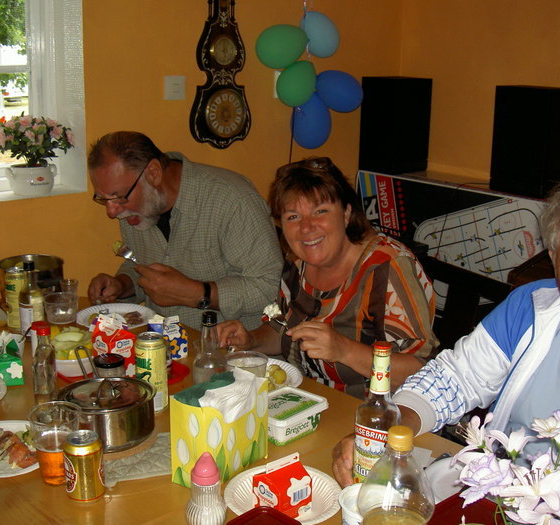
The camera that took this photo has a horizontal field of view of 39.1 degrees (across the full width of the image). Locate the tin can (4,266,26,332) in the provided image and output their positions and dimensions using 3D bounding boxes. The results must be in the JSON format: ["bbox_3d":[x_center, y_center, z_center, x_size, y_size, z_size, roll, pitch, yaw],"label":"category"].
[{"bbox_3d":[-0.737,0.102,2.229,0.066,0.168,0.066,1,15,0],"label":"tin can"}]

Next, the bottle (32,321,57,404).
[{"bbox_3d":[-0.541,0.217,1.809,0.047,0.164,0.047,-4,15,-17],"label":"bottle"}]

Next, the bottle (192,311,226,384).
[{"bbox_3d":[-0.152,0.216,1.721,0.072,0.222,0.072,-1,15,-5],"label":"bottle"}]

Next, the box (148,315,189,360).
[{"bbox_3d":[-0.286,0.192,2.032,0.073,0.102,0.070,-8,16,-31],"label":"box"}]

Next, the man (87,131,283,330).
[{"bbox_3d":[-0.254,0.269,2.325,0.560,1.290,0.720,13,19,40],"label":"man"}]

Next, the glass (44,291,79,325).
[{"bbox_3d":[-0.635,0.136,2.299,0.091,0.070,0.091,-3,15,-16],"label":"glass"}]

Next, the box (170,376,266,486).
[{"bbox_3d":[-0.108,0.307,1.452,0.077,0.165,0.177,11,17,36],"label":"box"}]

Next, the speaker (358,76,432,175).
[{"bbox_3d":[0.509,-0.601,3.482,0.222,0.396,0.212,-11,18,-39],"label":"speaker"}]

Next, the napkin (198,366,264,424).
[{"bbox_3d":[-0.103,0.244,1.453,0.085,0.085,0.145,13,19,39],"label":"napkin"}]

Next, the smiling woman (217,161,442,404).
[{"bbox_3d":[0.134,0.386,1.940,0.530,1.270,0.680,12,18,35],"label":"smiling woman"}]

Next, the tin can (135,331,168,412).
[{"bbox_3d":[-0.278,0.239,1.710,0.066,0.168,0.066,1,14,0],"label":"tin can"}]

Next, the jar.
[{"bbox_3d":[-0.379,0.261,1.766,0.069,0.095,0.069,1,14,0],"label":"jar"}]

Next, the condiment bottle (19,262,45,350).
[{"bbox_3d":[-0.677,0.103,2.150,0.064,0.209,0.064,1,15,2],"label":"condiment bottle"}]

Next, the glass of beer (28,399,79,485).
[{"bbox_3d":[-0.409,0.333,1.444,0.094,0.128,0.094,-4,15,-17],"label":"glass of beer"}]

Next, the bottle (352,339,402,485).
[{"bbox_3d":[0.167,0.277,1.330,0.075,0.291,0.075,1,14,0],"label":"bottle"}]

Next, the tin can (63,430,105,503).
[{"bbox_3d":[-0.340,0.358,1.377,0.066,0.115,0.066,1,15,0],"label":"tin can"}]

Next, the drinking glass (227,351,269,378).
[{"bbox_3d":[-0.076,0.262,1.803,0.100,0.085,0.100,1,14,0],"label":"drinking glass"}]

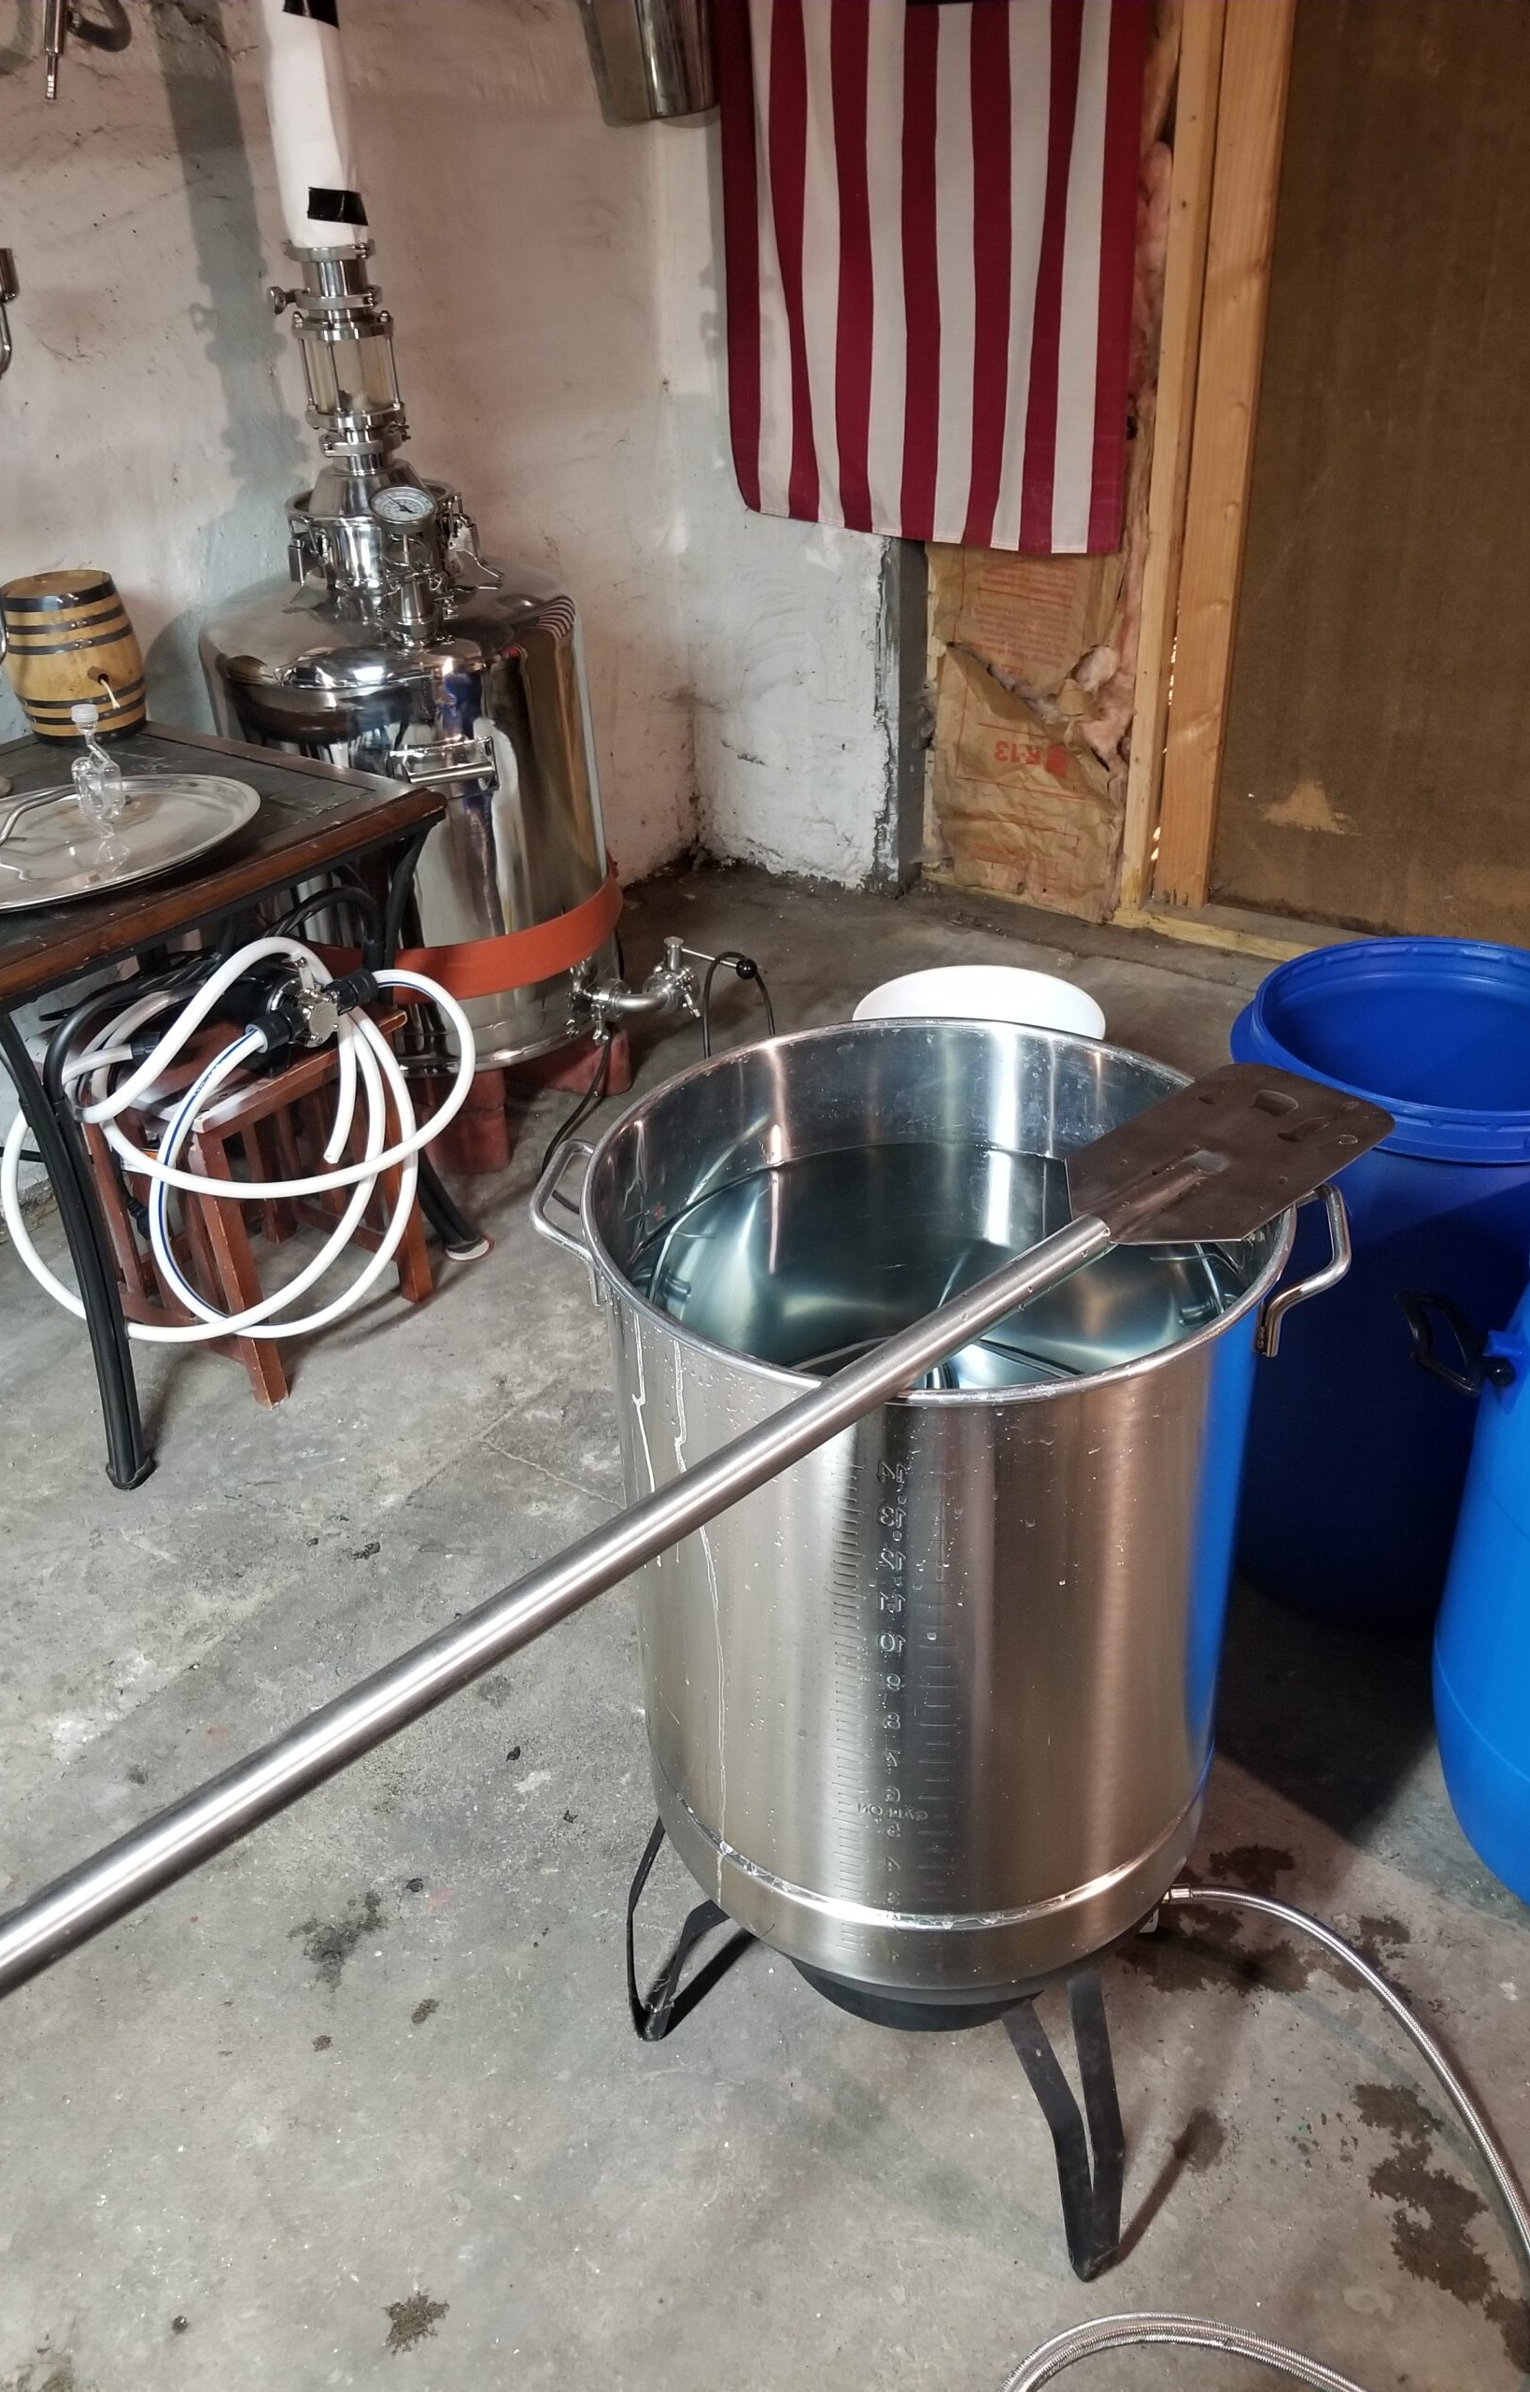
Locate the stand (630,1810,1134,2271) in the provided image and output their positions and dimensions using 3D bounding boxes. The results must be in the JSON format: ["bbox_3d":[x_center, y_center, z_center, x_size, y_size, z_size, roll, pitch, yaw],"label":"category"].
[{"bbox_3d":[0.112,0.554,1.400,0.420,0.330,0.405,-2,33,1],"label":"stand"}]

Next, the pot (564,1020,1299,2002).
[{"bbox_3d":[0.109,0.196,1.197,0.450,0.491,0.418,-2,33,1],"label":"pot"}]

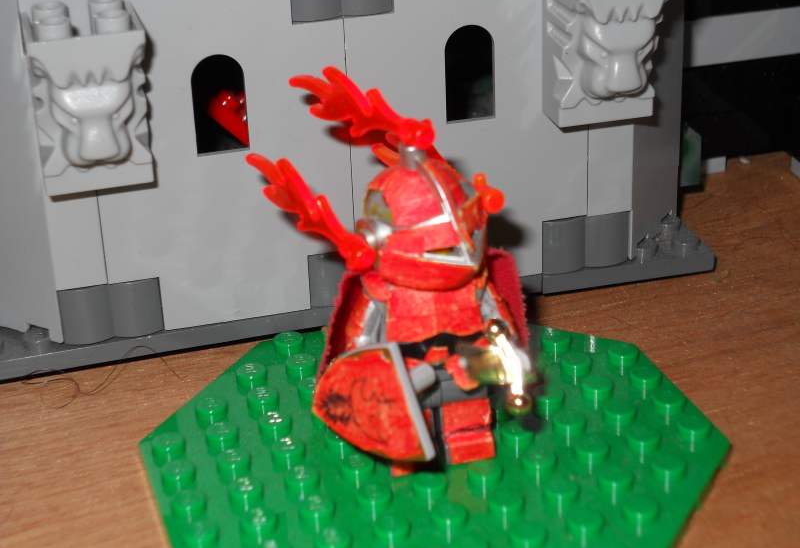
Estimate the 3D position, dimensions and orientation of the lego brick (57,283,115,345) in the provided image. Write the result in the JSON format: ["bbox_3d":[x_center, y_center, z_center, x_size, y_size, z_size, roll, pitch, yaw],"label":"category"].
[{"bbox_3d":[-0.050,0.005,0.262,0.008,0.010,0.008,-8,25,-13],"label":"lego brick"}]

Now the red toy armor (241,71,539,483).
[{"bbox_3d":[0.002,0.002,0.221,0.037,0.056,0.029,-10,27,-15],"label":"red toy armor"}]

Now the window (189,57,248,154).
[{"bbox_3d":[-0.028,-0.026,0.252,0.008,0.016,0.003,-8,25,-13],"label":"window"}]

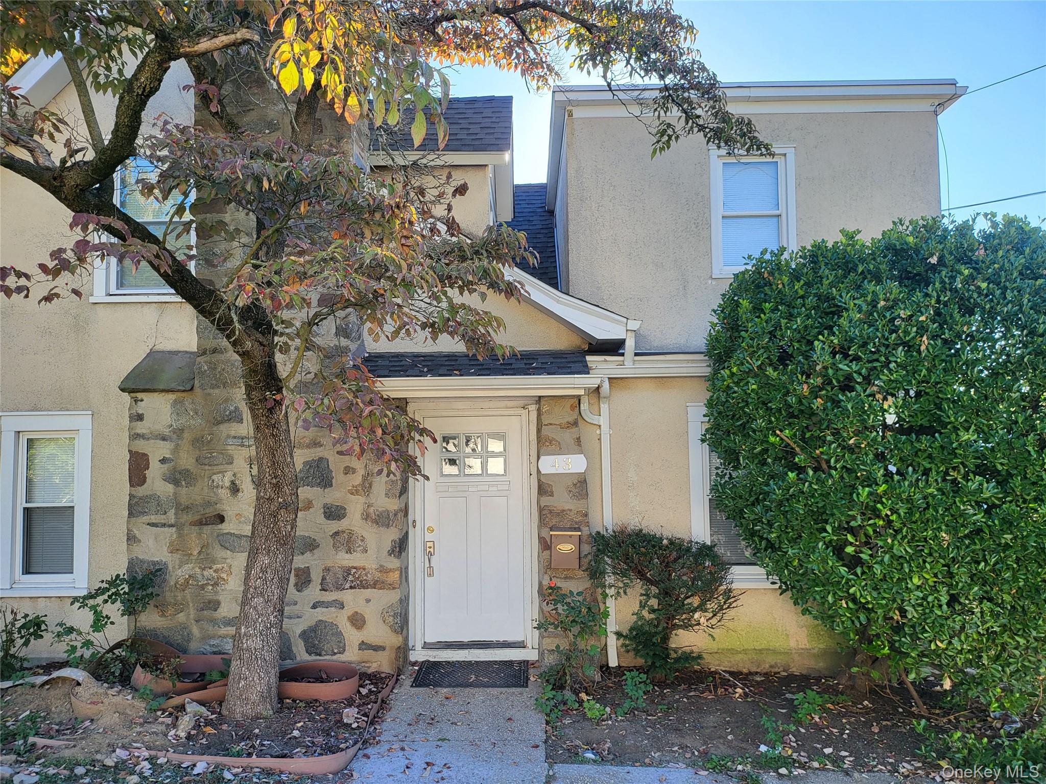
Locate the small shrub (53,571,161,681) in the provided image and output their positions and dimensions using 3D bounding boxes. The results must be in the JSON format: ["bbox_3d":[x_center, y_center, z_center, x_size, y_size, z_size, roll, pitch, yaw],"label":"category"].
[{"bbox_3d":[-3.432,1.924,5.990,0.801,0.838,0.660,-1,-3,1],"label":"small shrub"}]

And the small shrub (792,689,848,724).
[{"bbox_3d":[2.040,2.142,5.001,0.380,0.175,0.300,-1,-4,0],"label":"small shrub"}]

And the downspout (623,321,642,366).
[{"bbox_3d":[0.941,-0.419,6.197,0.164,0.402,0.150,-1,-3,1],"label":"downspout"}]

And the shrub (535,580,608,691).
[{"bbox_3d":[0.369,1.870,5.574,0.560,0.810,0.470,-1,-4,0],"label":"shrub"}]

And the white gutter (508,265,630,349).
[{"bbox_3d":[0.389,-0.722,6.205,1.060,0.680,0.240,-1,-4,0],"label":"white gutter"}]

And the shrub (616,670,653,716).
[{"bbox_3d":[0.778,2.110,5.097,0.260,0.285,0.250,-1,-4,0],"label":"shrub"}]

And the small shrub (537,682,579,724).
[{"bbox_3d":[0.238,2.135,5.057,0.300,0.235,0.280,-1,-4,0],"label":"small shrub"}]

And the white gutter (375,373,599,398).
[{"bbox_3d":[-0.285,-0.042,6.059,1.892,0.156,0.150,-1,-3,1],"label":"white gutter"}]

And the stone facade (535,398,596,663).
[{"bbox_3d":[0.358,1.206,6.256,0.493,2.321,0.330,-1,-3,1],"label":"stone facade"}]

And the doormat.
[{"bbox_3d":[-0.411,2.342,6.043,0.915,0.020,0.630,-1,-3,1],"label":"doormat"}]

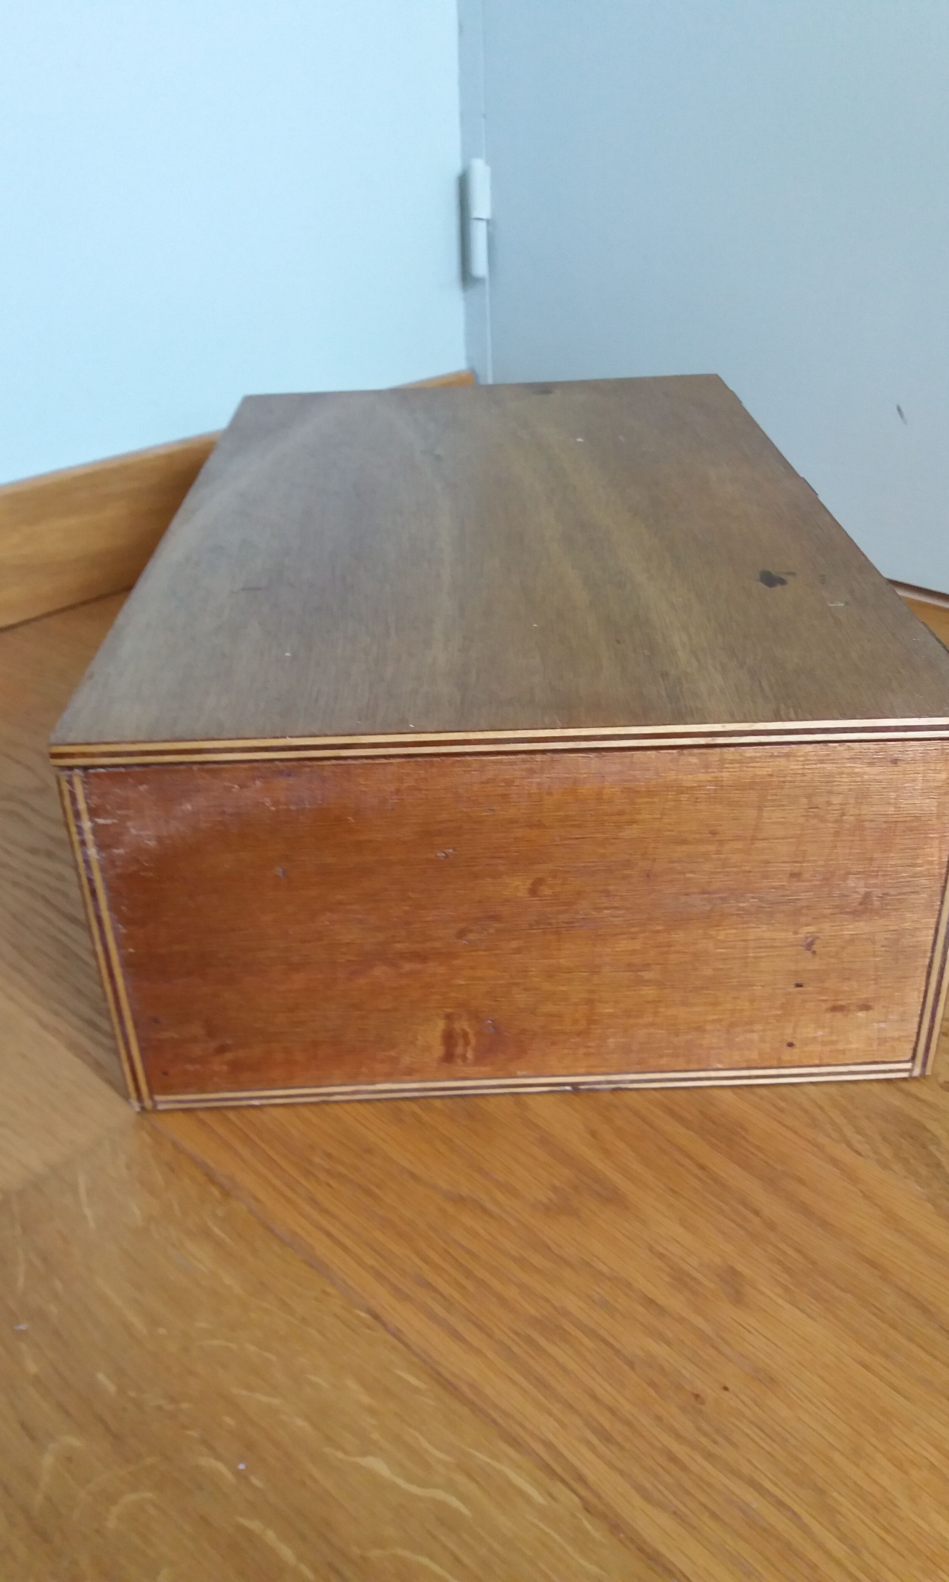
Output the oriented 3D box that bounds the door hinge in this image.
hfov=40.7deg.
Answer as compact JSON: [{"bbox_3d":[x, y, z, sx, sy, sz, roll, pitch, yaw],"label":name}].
[{"bbox_3d":[0.004,-0.397,0.888,0.015,0.075,0.013,25,40,38],"label":"door hinge"}]

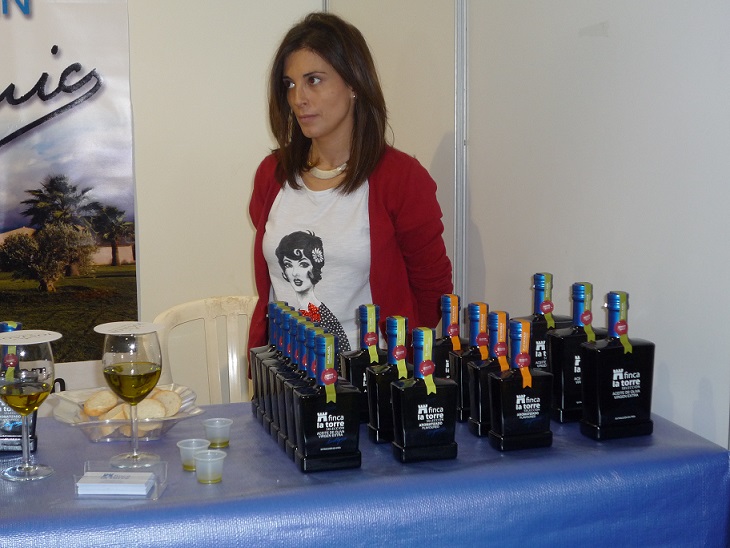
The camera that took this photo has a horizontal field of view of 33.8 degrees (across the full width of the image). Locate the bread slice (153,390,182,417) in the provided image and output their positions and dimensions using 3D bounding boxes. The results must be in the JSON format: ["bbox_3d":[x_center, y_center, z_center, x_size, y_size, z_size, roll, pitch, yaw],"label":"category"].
[{"bbox_3d":[-0.298,0.196,1.815,0.047,0.045,0.014,6,-15,-21],"label":"bread slice"}]

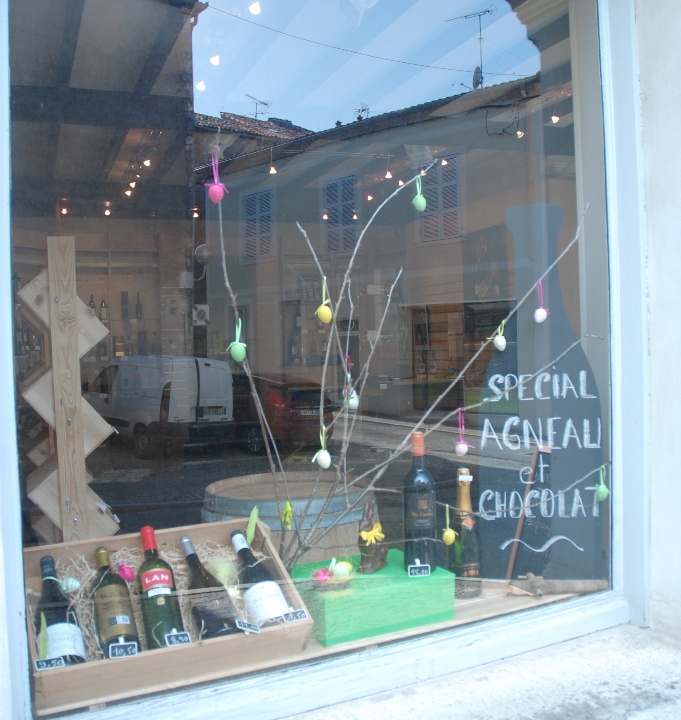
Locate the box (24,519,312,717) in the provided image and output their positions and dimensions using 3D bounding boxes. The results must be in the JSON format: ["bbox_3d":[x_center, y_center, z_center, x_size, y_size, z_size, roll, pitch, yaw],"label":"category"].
[{"bbox_3d":[-0.366,0.494,1.578,0.522,0.090,0.339,-2,27,-27],"label":"box"}]

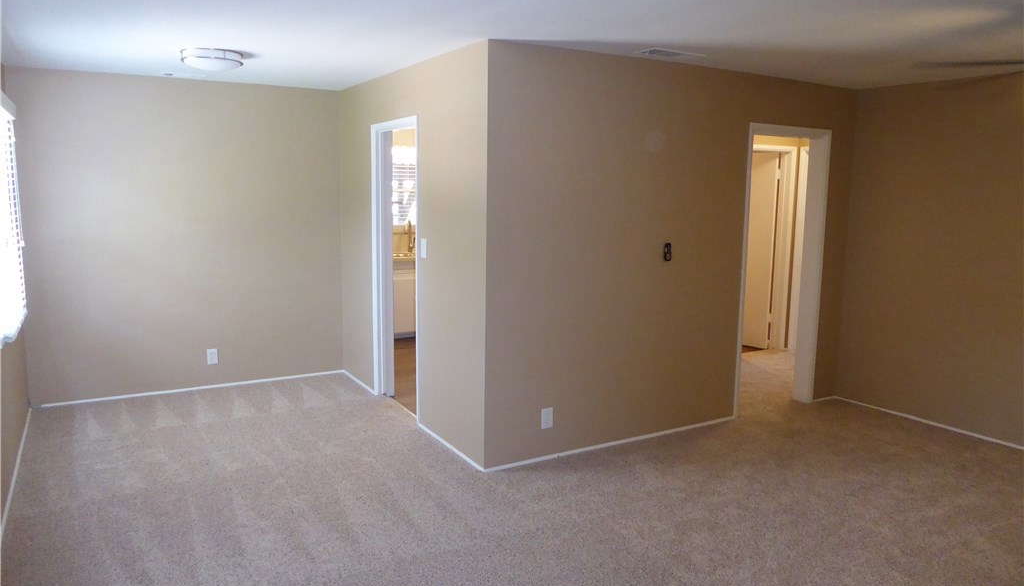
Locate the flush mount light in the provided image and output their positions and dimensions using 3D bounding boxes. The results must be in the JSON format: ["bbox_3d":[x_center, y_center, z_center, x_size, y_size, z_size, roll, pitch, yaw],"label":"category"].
[{"bbox_3d":[-1.822,-1.414,4.506,0.360,0.100,0.360,-4,9,-31],"label":"flush mount light"}]

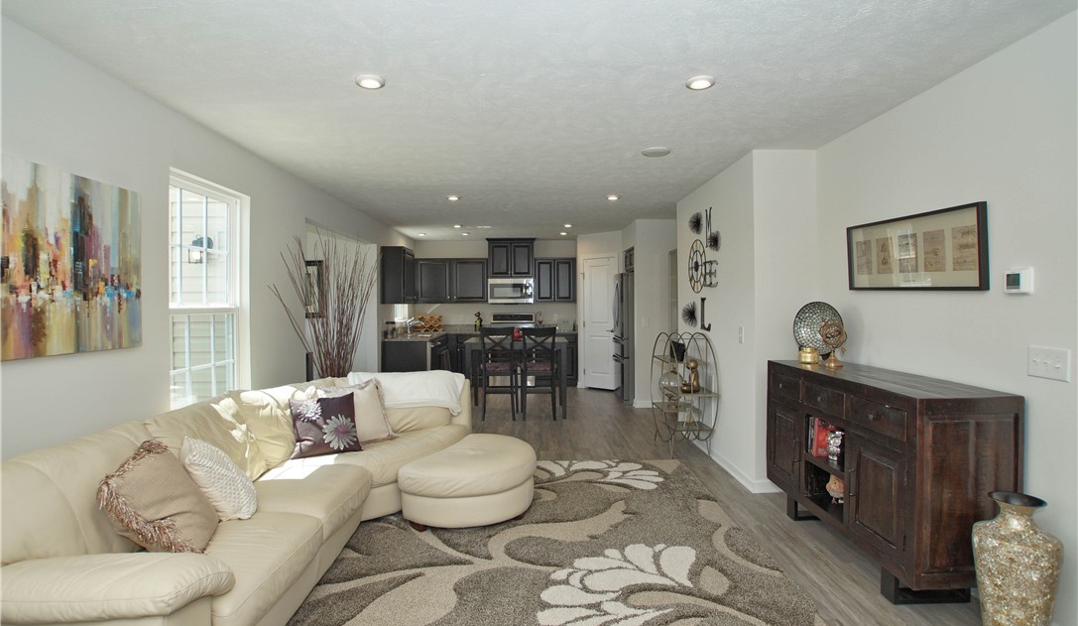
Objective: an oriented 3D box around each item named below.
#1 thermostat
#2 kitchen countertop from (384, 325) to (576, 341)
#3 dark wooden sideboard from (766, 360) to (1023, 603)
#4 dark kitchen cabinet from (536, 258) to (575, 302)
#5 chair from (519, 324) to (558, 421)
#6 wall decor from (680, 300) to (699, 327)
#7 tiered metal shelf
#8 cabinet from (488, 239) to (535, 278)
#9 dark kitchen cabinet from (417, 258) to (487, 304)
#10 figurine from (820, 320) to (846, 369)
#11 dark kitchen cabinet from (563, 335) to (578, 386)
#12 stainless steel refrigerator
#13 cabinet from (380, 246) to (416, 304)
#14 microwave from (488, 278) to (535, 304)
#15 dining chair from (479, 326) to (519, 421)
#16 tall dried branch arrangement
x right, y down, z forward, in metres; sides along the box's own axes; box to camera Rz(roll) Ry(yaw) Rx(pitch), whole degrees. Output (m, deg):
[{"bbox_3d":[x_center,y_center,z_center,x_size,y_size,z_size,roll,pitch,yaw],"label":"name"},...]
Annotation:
[{"bbox_3d":[1.986,-0.131,1.989,0.032,0.103,0.105,0,1,-1],"label":"thermostat"},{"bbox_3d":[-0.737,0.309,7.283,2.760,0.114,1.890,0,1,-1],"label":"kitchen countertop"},{"bbox_3d":[1.762,0.815,2.595,0.450,0.963,1.265,0,1,-1],"label":"dark wooden sideboard"},{"bbox_3d":[0.267,-0.533,8.066,0.680,0.762,0.320,0,1,-1],"label":"dark kitchen cabinet"},{"bbox_3d":[0.001,0.720,5.809,0.435,1.085,0.530,0,1,-1],"label":"chair"},{"bbox_3d":[1.452,0.018,4.667,0.120,0.250,0.250,0,1,-1],"label":"wall decor"},{"bbox_3d":[1.355,0.725,4.541,0.360,1.100,0.960,0,1,-1],"label":"tiered metal shelf"},{"bbox_3d":[-0.468,-0.894,8.035,0.775,0.650,0.350,0,1,-1],"label":"cabinet"},{"bbox_3d":[-1.453,-0.520,8.045,1.200,0.762,0.320,0,1,-1],"label":"dark kitchen cabinet"},{"bbox_3d":[1.810,0.185,2.925,0.160,0.287,0.130,0,1,28],"label":"figurine"},{"bbox_3d":[0.283,0.750,7.983,0.630,0.876,0.600,0,1,-1],"label":"dark kitchen cabinet"},{"bbox_3d":[1.502,0.331,6.760,0.800,1.750,0.880,0,1,-1],"label":"stainless steel refrigerator"},{"bbox_3d":[-1.951,-0.506,6.665,0.305,0.760,0.600,0,1,-1],"label":"cabinet"},{"bbox_3d":[-0.461,-0.355,8.025,0.760,0.418,0.390,0,1,-1],"label":"microwave"},{"bbox_3d":[-0.464,0.706,5.731,0.435,1.075,0.480,0,1,-1],"label":"dining chair"},{"bbox_3d":[-1.753,0.330,4.110,0.850,1.950,0.850,0,1,-1],"label":"tall dried branch arrangement"}]

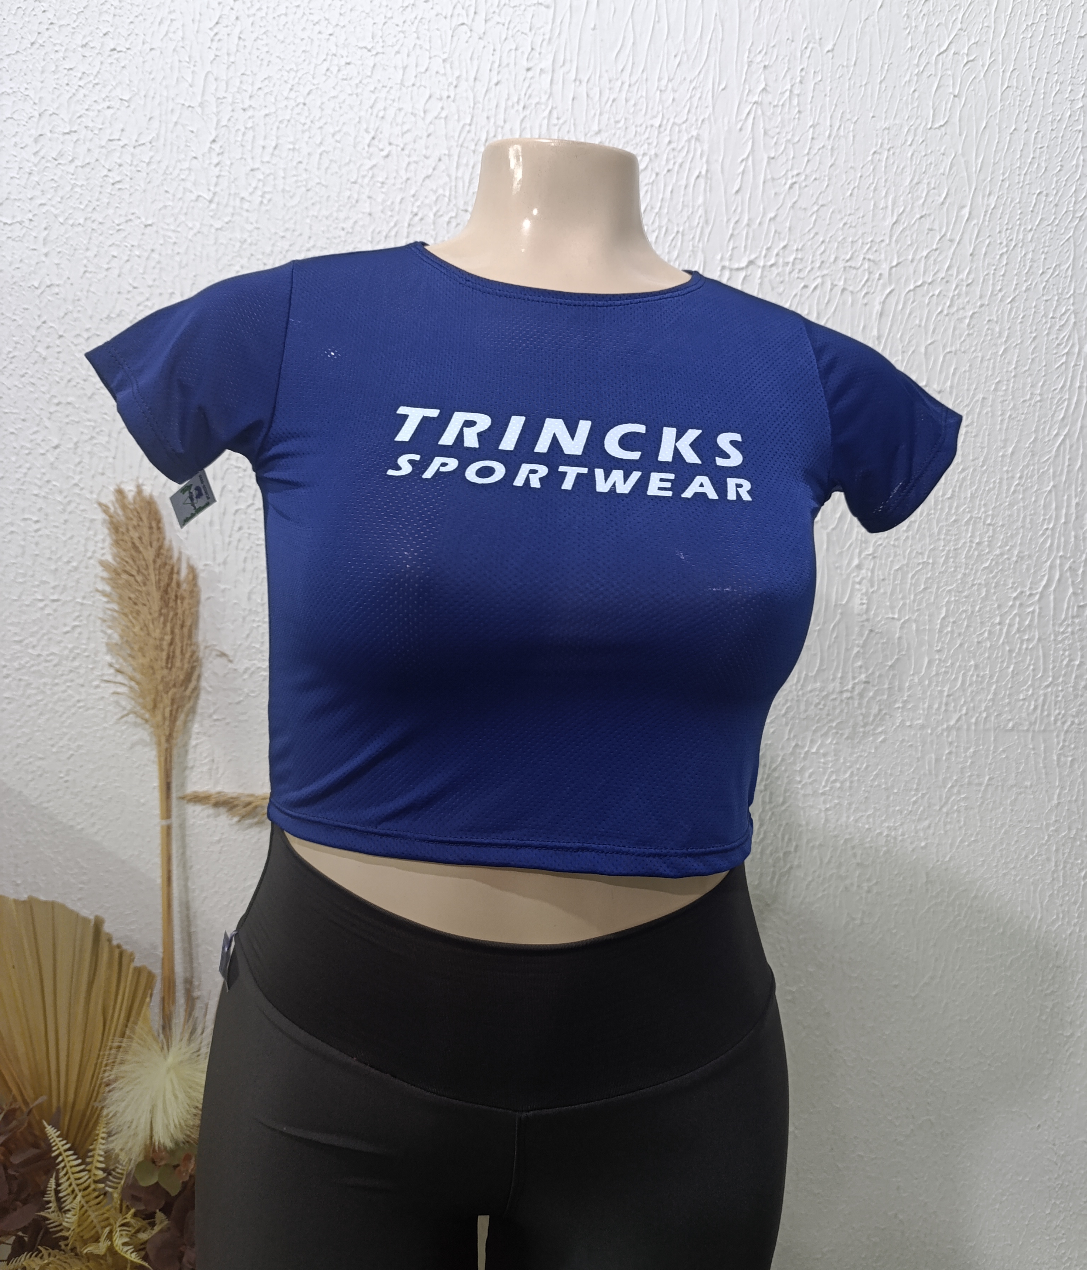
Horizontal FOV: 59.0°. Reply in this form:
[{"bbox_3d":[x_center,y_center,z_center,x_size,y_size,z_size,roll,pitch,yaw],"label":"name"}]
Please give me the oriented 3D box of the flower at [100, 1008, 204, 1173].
[{"bbox_3d":[-0.458,0.536,1.140,0.135,0.180,0.130,2,7,0],"label":"flower"}]

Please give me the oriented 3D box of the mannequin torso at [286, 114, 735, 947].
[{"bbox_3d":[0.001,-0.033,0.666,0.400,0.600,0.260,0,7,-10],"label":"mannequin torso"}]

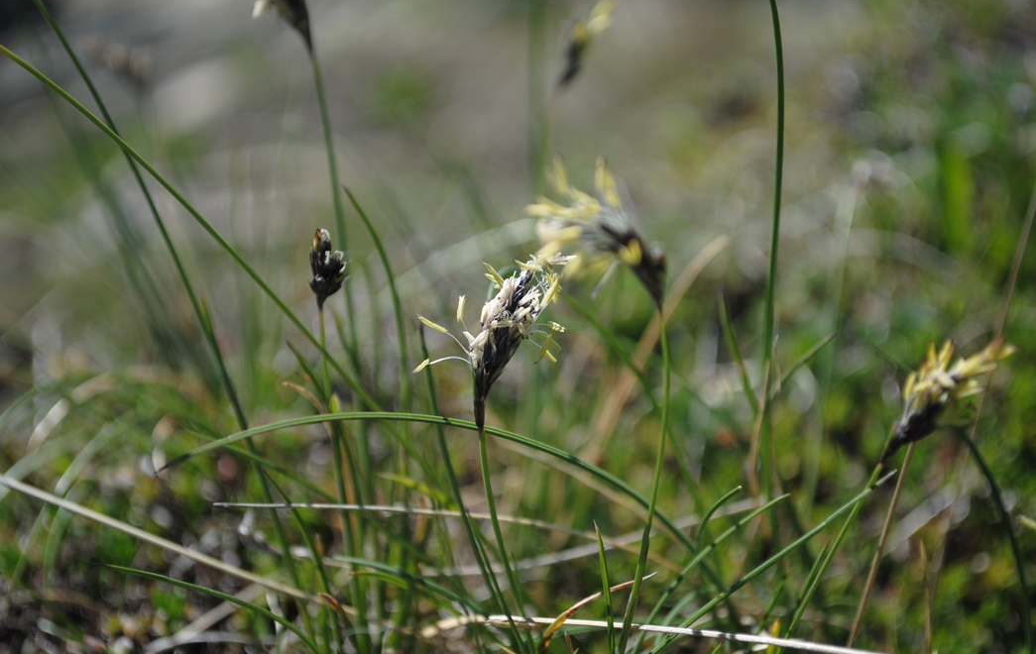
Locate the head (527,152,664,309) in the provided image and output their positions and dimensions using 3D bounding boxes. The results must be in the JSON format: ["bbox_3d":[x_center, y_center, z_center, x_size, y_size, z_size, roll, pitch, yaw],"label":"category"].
[{"bbox_3d":[0.010,-0.011,0.287,0.022,0.017,0.015,41,0,-7],"label":"head"}]

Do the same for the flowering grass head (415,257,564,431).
[{"bbox_3d":[-0.003,0.002,0.300,0.016,0.025,0.014,19,7,0],"label":"flowering grass head"}]

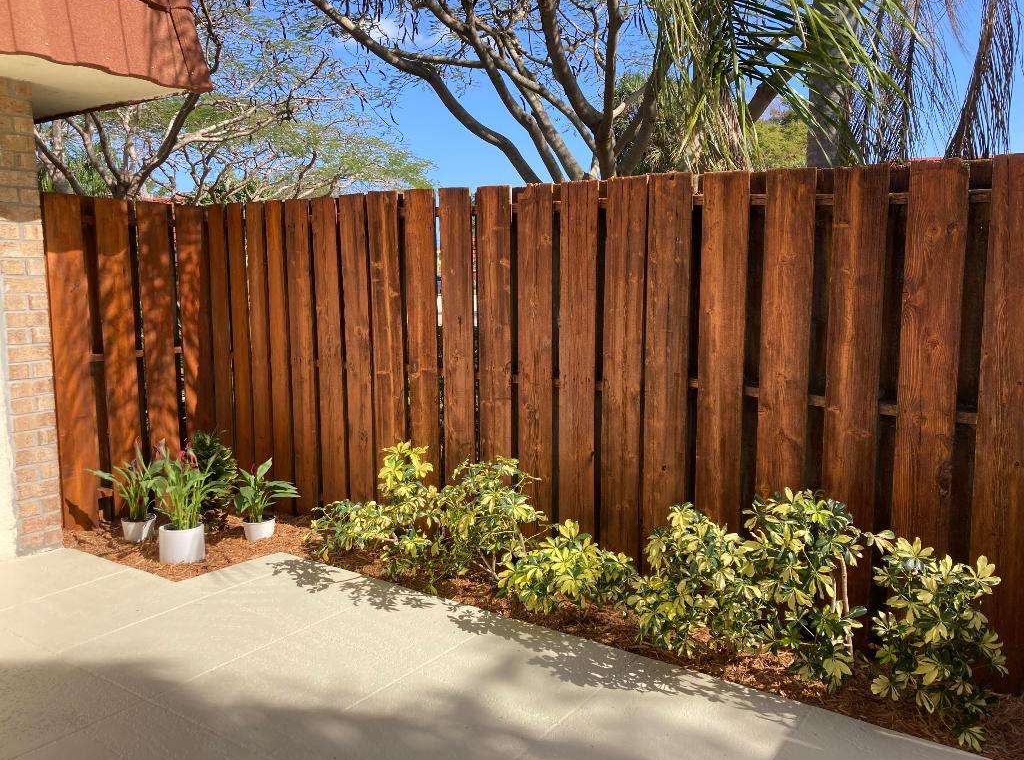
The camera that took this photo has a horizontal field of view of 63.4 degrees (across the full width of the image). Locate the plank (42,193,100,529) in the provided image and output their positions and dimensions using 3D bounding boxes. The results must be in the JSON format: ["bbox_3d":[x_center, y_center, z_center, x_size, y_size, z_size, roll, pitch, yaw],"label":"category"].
[{"bbox_3d":[-2.357,-0.074,4.428,0.022,1.802,0.190,5,9,33],"label":"plank"}]

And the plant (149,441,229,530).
[{"bbox_3d":[-1.632,0.521,4.149,0.385,0.429,0.360,-3,8,-22],"label":"plant"}]

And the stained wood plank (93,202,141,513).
[{"bbox_3d":[-2.259,-0.095,4.770,0.024,1.857,0.188,4,8,34],"label":"stained wood plank"}]

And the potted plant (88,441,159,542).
[{"bbox_3d":[-2.026,0.583,4.327,0.329,0.519,0.340,-4,8,-25],"label":"potted plant"}]

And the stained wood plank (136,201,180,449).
[{"bbox_3d":[-2.121,-0.122,4.975,0.024,1.861,0.190,4,8,34],"label":"stained wood plank"}]

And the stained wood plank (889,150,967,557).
[{"bbox_3d":[1.472,0.166,2.944,0.186,1.843,0.022,5,9,33],"label":"stained wood plank"}]

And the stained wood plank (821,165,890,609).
[{"bbox_3d":[1.234,0.130,3.009,0.183,1.770,0.020,4,9,35],"label":"stained wood plank"}]

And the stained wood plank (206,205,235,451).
[{"bbox_3d":[-1.813,-0.150,5.199,0.145,1.860,0.024,4,8,34],"label":"stained wood plank"}]

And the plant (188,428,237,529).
[{"bbox_3d":[-1.626,0.547,4.483,0.280,0.543,0.280,-3,8,-21],"label":"plant"}]

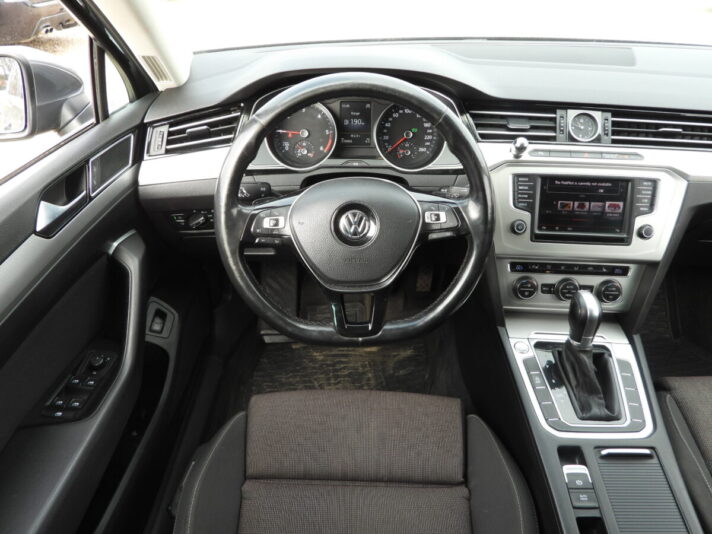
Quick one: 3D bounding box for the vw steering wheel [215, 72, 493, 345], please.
[{"bbox_3d":[-0.002,-0.074,0.682,0.372,0.361,0.090,0,8,0],"label":"vw steering wheel"}]

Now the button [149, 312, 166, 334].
[{"bbox_3d":[-0.353,0.099,0.880,0.022,0.036,0.012,17,-12,-24],"label":"button"}]

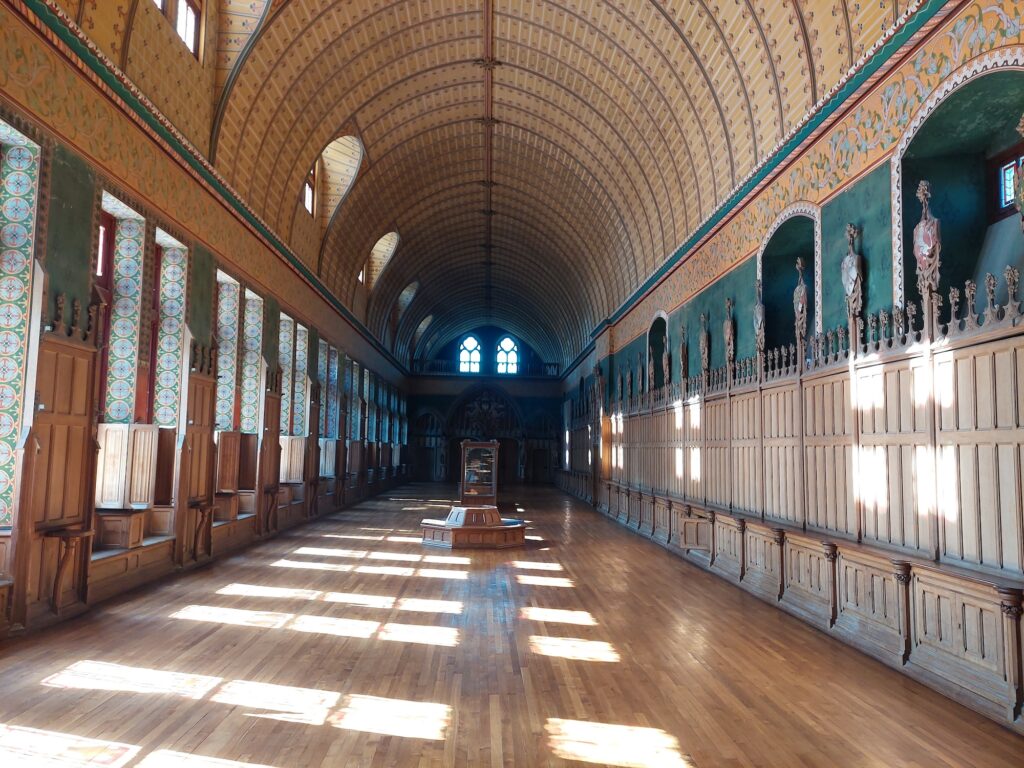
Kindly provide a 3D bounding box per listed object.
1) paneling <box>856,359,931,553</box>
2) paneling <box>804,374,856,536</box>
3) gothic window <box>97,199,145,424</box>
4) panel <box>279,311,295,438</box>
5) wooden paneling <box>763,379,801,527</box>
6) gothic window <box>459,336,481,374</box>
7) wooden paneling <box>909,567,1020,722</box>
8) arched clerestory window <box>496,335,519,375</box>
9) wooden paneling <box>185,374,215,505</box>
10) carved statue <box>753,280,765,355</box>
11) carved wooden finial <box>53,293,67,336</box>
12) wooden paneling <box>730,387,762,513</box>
[{"bbox_3d":[4.088,0.723,7.553,0.100,2.034,1.283,1,-5,-2],"label":"paneling"},{"bbox_3d":[4.140,0.906,9.295,0.090,2.101,1.342,1,-5,-2],"label":"paneling"},{"bbox_3d":[-5.476,-0.956,9.515,0.458,2.995,1.154,1,-5,-2],"label":"gothic window"},{"bbox_3d":[-5.652,-0.157,17.580,0.384,2.851,0.070,1,-5,-2],"label":"panel"},{"bbox_3d":[4.086,1.050,10.733,0.090,2.122,1.446,1,-5,-2],"label":"wooden paneling"},{"bbox_3d":[-2.769,-1.943,46.610,1.446,2.475,0.250,1,-5,-2],"label":"gothic window"},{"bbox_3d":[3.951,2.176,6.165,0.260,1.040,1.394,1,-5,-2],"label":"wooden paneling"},{"bbox_3d":[-0.329,-2.076,51.655,1.652,2.749,0.300,1,-5,-2],"label":"arched clerestory window"},{"bbox_3d":[-5.309,0.952,12.026,0.100,2.081,1.078,1,-5,-2],"label":"wooden paneling"},{"bbox_3d":[3.873,-1.044,11.090,0.120,1.185,0.280,1,-5,-2],"label":"carved statue"},{"bbox_3d":[-5.227,-0.805,8.229,0.130,0.530,0.200,1,-5,-2],"label":"carved wooden finial"},{"bbox_3d":[3.909,1.143,11.745,0.100,1.985,1.284,1,-5,-2],"label":"wooden paneling"}]

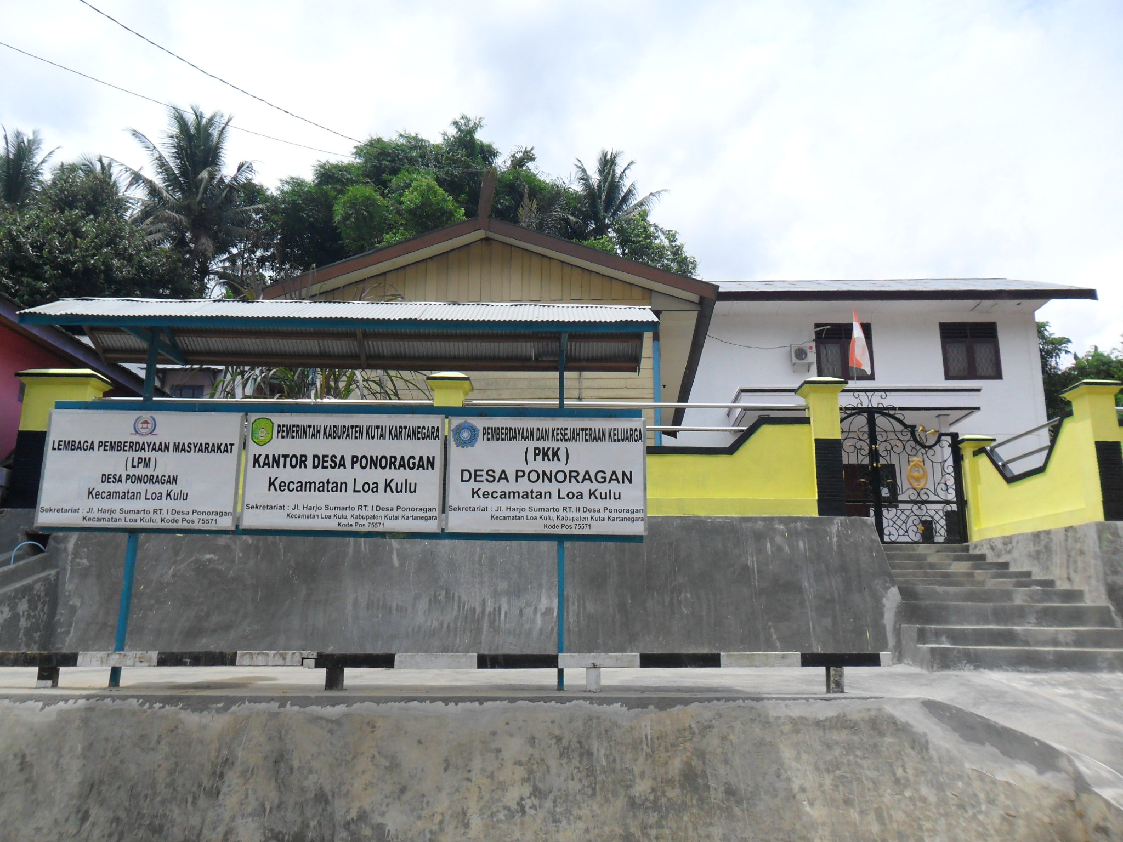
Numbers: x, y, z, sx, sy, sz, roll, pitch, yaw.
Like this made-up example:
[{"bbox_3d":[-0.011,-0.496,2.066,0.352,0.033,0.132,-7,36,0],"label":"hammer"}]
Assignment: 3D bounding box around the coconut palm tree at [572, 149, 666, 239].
[{"bbox_3d":[3.222,-12.028,55.851,7.000,11.600,7.000,1,-12,0],"label":"coconut palm tree"}]

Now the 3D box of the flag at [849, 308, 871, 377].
[{"bbox_3d":[7.541,-2.004,22.151,0.580,1.830,0.350,0,-12,3],"label":"flag"}]

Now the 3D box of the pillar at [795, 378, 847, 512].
[{"bbox_3d":[2.896,0.283,9.690,0.540,1.570,0.540,0,-12,1],"label":"pillar"}]

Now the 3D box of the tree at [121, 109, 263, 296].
[{"bbox_3d":[-16.274,-8.224,38.605,7.000,12.600,7.000,1,-12,0],"label":"tree"}]

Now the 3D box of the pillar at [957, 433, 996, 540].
[{"bbox_3d":[6.194,1.001,12.967,0.560,1.580,0.540,0,-12,1],"label":"pillar"}]

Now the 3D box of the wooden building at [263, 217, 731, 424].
[{"bbox_3d":[-0.696,0.539,18.011,6.700,4.610,11.340,0,-12,4],"label":"wooden building"}]

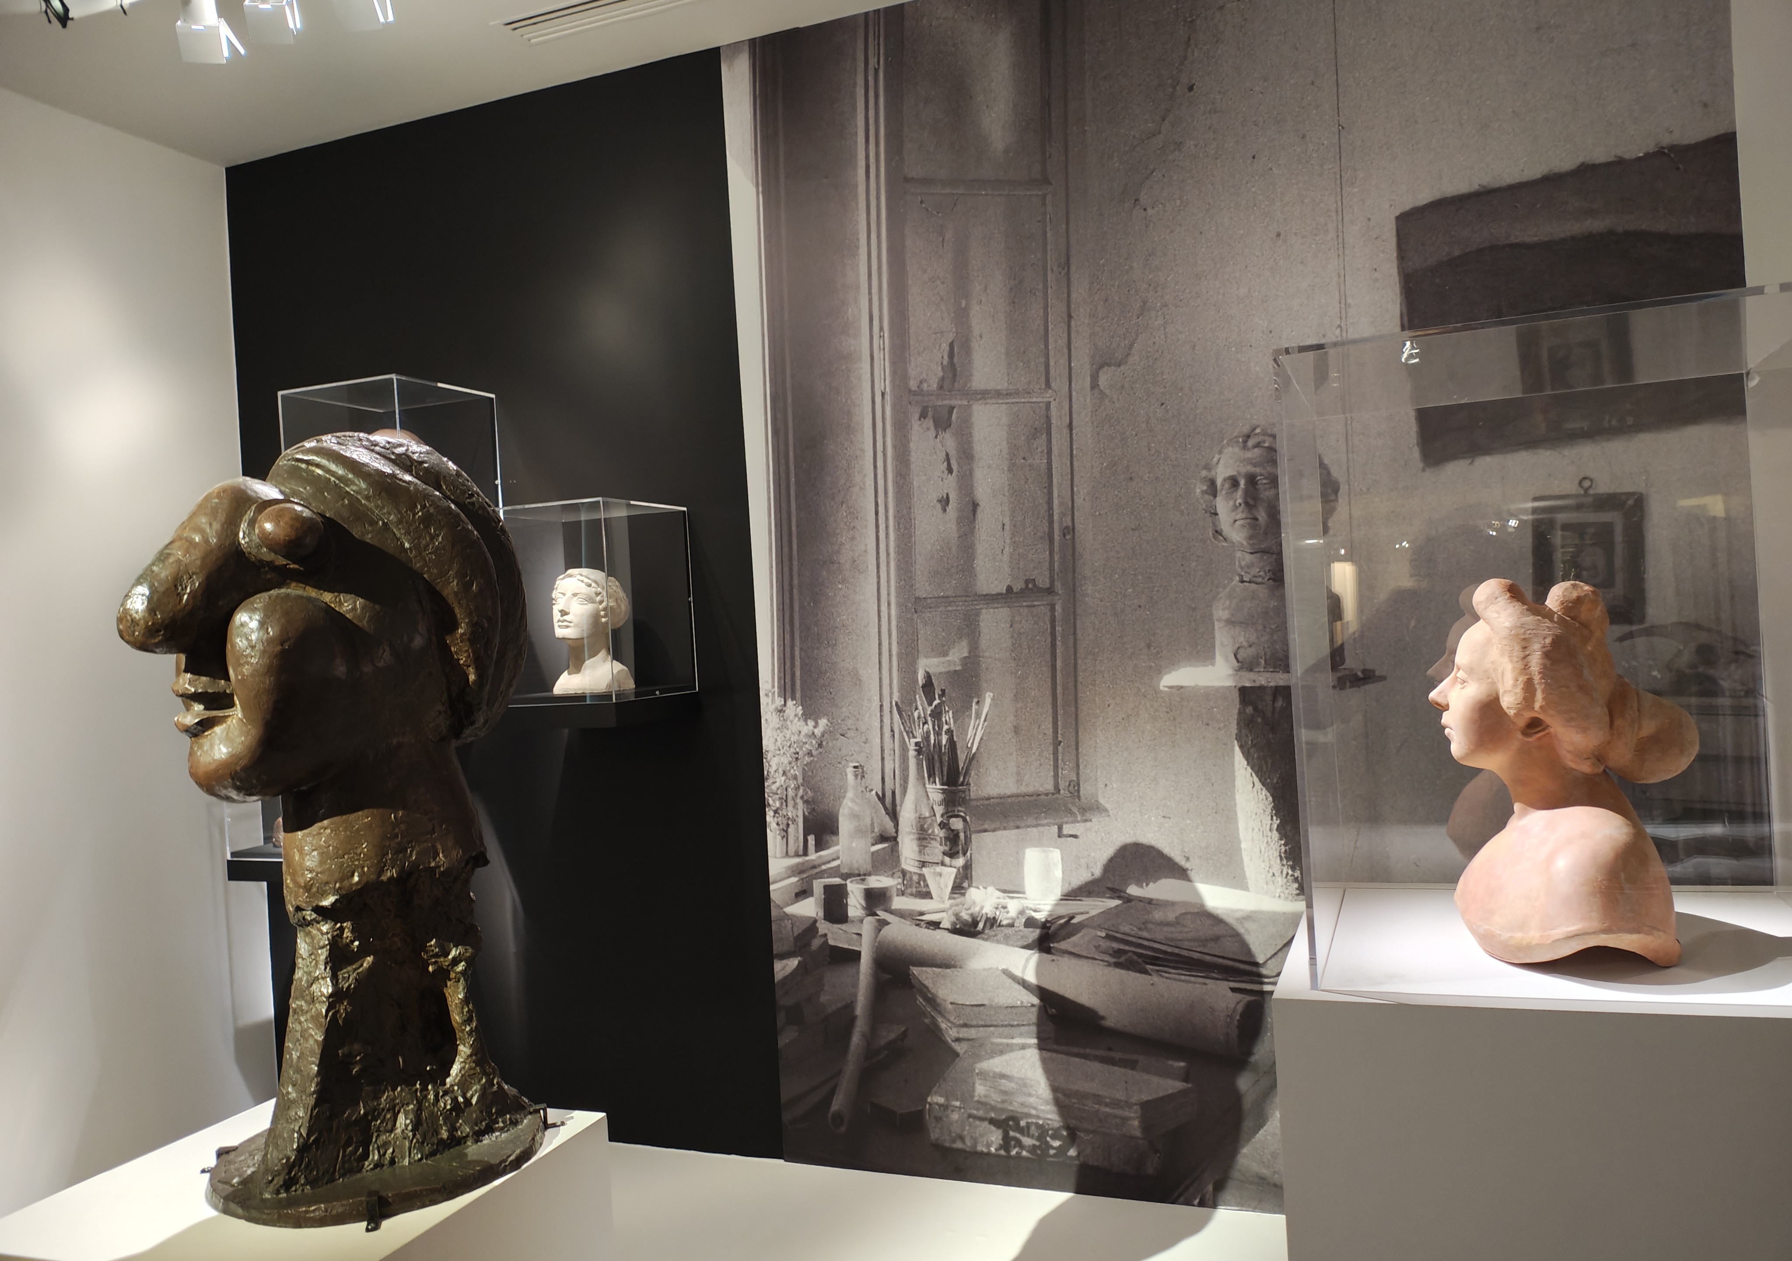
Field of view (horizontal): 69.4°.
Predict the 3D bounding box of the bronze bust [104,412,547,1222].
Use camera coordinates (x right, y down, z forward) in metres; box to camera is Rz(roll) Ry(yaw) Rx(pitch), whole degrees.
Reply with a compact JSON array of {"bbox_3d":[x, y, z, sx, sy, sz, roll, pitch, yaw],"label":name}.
[{"bbox_3d":[-0.639,0.197,1.524,0.470,0.860,0.360,-3,0,-42],"label":"bronze bust"}]

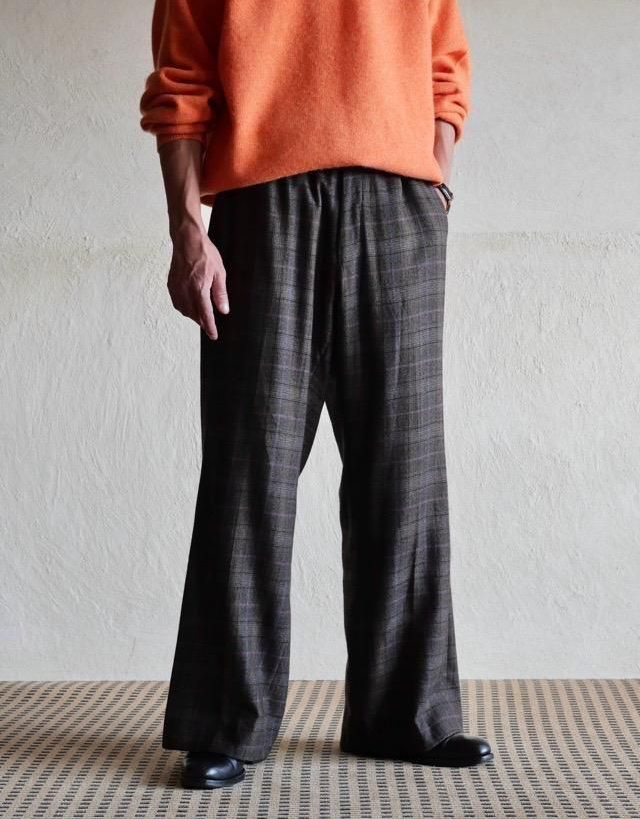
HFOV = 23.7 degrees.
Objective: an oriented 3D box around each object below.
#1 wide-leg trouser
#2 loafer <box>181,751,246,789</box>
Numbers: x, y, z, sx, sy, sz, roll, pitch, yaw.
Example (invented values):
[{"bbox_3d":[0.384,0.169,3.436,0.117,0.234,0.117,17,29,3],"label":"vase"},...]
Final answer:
[{"bbox_3d":[-0.014,0.090,2.783,0.520,1.060,0.320,0,2,-8],"label":"wide-leg trouser"},{"bbox_3d":[-0.182,0.582,2.717,0.108,0.110,0.285,0,2,12],"label":"loafer"}]

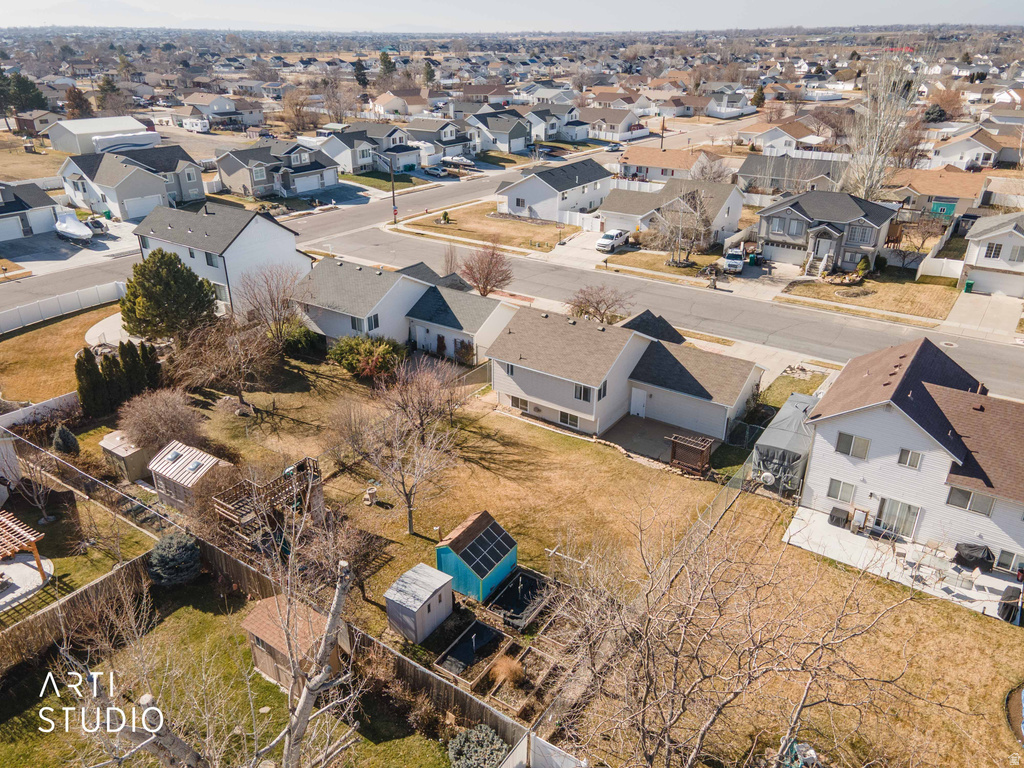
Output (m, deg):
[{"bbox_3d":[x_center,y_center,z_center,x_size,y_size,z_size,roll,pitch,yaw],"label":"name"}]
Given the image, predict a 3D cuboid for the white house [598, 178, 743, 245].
[{"bbox_3d":[21.402,-23.900,95.507,16.500,6.500,12.000,17,31,32],"label":"white house"}]

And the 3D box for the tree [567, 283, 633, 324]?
[{"bbox_3d":[8.219,-7.073,64.391,5.800,3.800,5.500,0,27,0],"label":"tree"}]

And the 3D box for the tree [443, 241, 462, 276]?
[{"bbox_3d":[-6.431,-12.142,73.160,2.000,4.800,2.000,0,26,0],"label":"tree"}]

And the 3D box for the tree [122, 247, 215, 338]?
[{"bbox_3d":[-29.681,-7.820,61.350,8.000,7.600,8.000,17,31,32],"label":"tree"}]

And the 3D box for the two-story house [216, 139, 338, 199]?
[{"bbox_3d":[-40.428,-37.994,123.627,13.700,7.400,16.000,17,31,32],"label":"two-story house"}]

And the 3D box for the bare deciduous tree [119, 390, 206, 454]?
[{"bbox_3d":[-21.962,2.412,44.488,5.300,3.600,5.200,0,26,0],"label":"bare deciduous tree"}]

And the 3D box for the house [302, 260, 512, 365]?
[{"bbox_3d":[-8.744,-6.652,60.059,16.000,6.300,12.000,17,31,32],"label":"house"}]

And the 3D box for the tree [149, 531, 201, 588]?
[{"bbox_3d":[-16.140,8.297,33.954,2.600,2.500,2.600,17,31,32],"label":"tree"}]

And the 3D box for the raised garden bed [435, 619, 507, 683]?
[{"bbox_3d":[-1.574,11.305,29.667,1.910,0.380,2.930,17,31,32],"label":"raised garden bed"}]

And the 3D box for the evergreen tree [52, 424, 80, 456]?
[{"bbox_3d":[-28.165,3.304,44.562,1.750,1.950,1.750,0,26,0],"label":"evergreen tree"}]

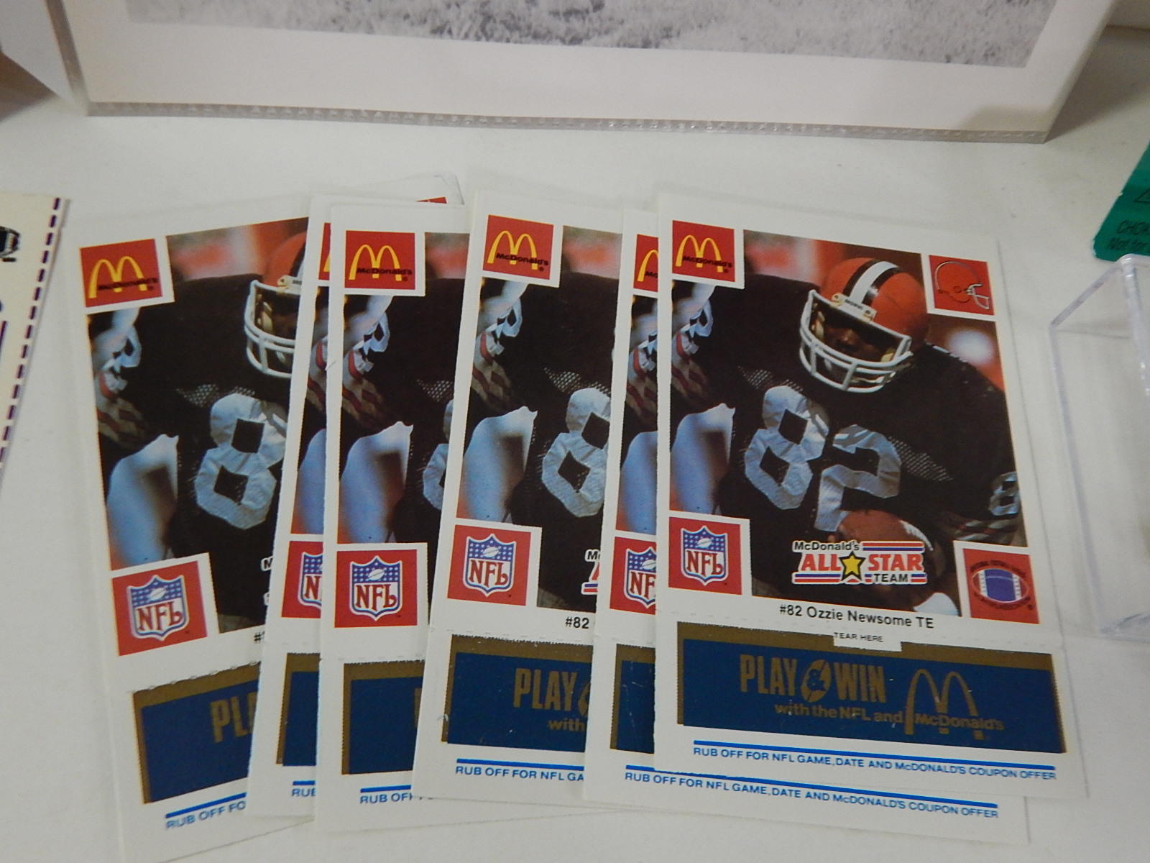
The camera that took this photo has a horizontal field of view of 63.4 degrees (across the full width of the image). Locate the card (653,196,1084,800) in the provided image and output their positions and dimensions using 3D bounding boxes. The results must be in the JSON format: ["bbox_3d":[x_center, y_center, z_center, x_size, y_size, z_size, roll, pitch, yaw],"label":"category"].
[{"bbox_3d":[0.054,0.006,0.183,0.078,0.001,0.119,6,66,-6],"label":"card"}]

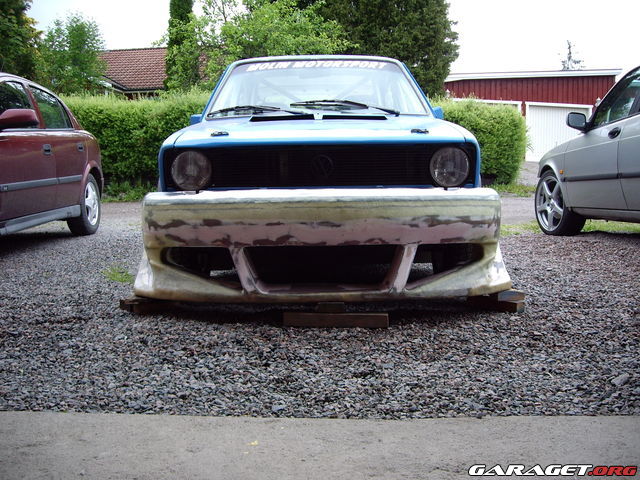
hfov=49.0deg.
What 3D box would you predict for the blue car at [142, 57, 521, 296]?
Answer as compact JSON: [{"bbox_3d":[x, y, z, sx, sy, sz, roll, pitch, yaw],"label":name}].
[{"bbox_3d":[-0.013,-0.584,4.860,1.660,1.390,3.770,0,7,-1],"label":"blue car"}]

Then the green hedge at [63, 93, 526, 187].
[{"bbox_3d":[-0.650,-1.870,13.300,9.000,1.680,1.300,0,7,0],"label":"green hedge"}]

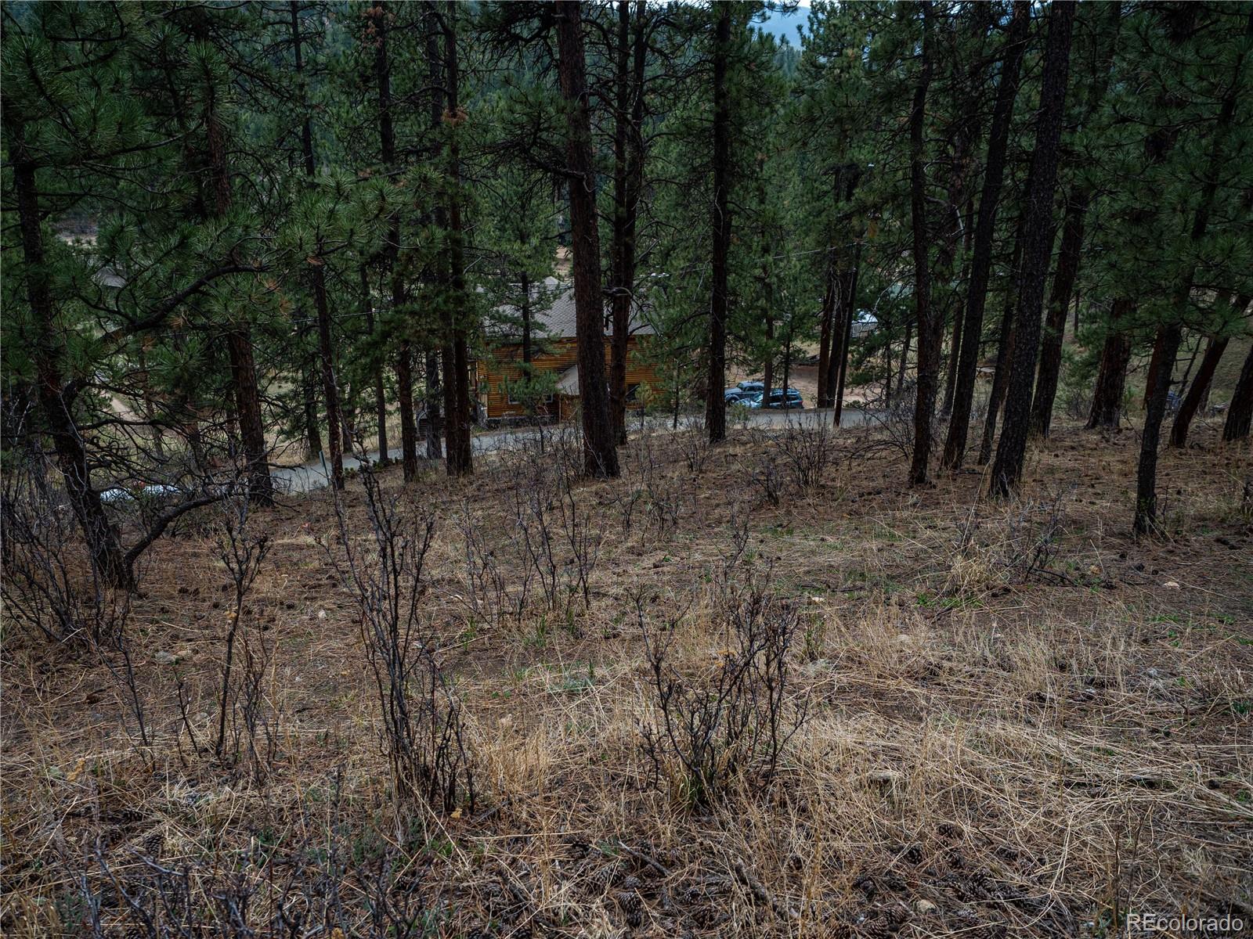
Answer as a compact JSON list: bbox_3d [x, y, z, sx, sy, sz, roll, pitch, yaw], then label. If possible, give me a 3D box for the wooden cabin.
[{"bbox_3d":[-4.136,-8.194,58.790,11.800,8.300,9.000,-3,13,-15],"label":"wooden cabin"}]

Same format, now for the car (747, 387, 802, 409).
[{"bbox_3d":[10.055,-4.772,60.500,4.600,1.670,1.850,-5,14,-21],"label":"car"}]

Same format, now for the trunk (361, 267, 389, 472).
[{"bbox_3d":[-9.030,-3.605,31.214,0.300,6.995,0.300,-5,13,-15],"label":"trunk"}]

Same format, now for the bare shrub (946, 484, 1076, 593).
[{"bbox_3d":[3.102,0.530,7.000,0.943,0.670,0.850,8,17,25],"label":"bare shrub"}]

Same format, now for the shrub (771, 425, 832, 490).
[{"bbox_3d":[2.704,-0.204,13.400,0.947,0.920,0.900,4,16,11],"label":"shrub"}]

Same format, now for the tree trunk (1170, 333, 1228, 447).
[{"bbox_3d":[10.404,-1.400,15.779,0.270,2.027,0.270,22,15,30],"label":"tree trunk"}]

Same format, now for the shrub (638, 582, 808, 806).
[{"bbox_3d":[0.357,0.825,3.220,0.600,0.760,0.550,0,13,0],"label":"shrub"}]

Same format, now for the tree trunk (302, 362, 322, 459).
[{"bbox_3d":[-12.370,-2.459,34.176,0.480,4.050,0.450,-5,16,-20],"label":"tree trunk"}]

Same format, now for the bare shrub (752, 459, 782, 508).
[{"bbox_3d":[1.655,0.167,10.200,0.310,0.560,0.330,0,13,0],"label":"bare shrub"}]

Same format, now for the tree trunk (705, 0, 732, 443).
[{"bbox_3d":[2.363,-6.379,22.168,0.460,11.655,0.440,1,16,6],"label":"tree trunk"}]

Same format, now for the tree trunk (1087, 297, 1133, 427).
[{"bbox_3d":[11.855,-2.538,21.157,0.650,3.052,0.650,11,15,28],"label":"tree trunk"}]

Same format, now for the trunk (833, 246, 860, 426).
[{"bbox_3d":[8.939,-5.477,35.106,0.360,7.638,0.330,5,16,13],"label":"trunk"}]

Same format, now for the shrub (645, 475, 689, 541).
[{"bbox_3d":[0.388,0.369,8.500,0.440,0.610,0.420,0,13,0],"label":"shrub"}]

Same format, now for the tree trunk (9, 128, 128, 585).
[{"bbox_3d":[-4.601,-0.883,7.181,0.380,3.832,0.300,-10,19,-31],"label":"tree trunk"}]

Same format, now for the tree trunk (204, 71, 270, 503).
[{"bbox_3d":[-6.190,-2.865,13.744,0.420,6.947,0.400,-7,17,-23],"label":"tree trunk"}]

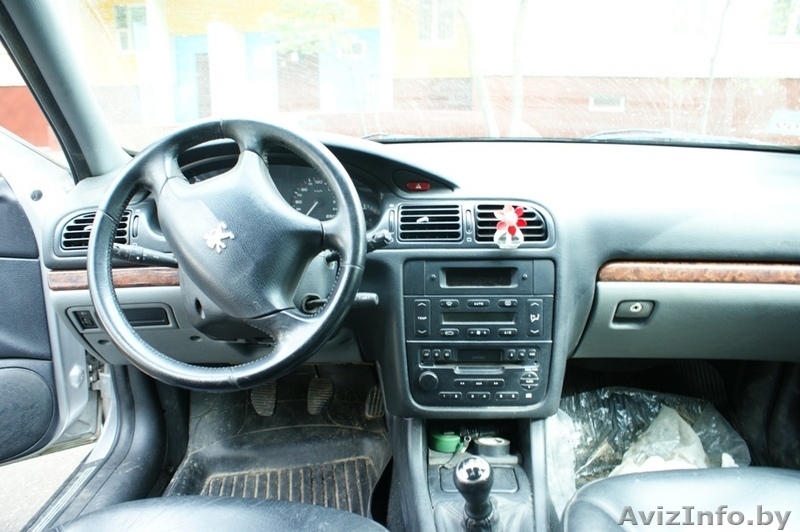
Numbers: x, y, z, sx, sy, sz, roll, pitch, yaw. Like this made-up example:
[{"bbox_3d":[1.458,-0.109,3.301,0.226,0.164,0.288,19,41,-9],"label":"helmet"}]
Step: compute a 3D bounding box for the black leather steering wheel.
[{"bbox_3d":[-0.237,-0.018,0.837,0.377,0.377,0.095,0,-11,0],"label":"black leather steering wheel"}]

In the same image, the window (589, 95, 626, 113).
[{"bbox_3d":[7.026,-5.503,20.300,1.280,0.600,0.120,-1,14,-3],"label":"window"}]

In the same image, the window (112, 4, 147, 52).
[{"bbox_3d":[-8.811,-7.765,19.600,1.150,1.500,0.120,-1,14,-3],"label":"window"}]

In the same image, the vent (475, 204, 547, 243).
[{"bbox_3d":[0.176,-0.068,0.955,0.112,0.058,0.030,-1,4,0],"label":"vent"}]

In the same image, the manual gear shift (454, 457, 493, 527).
[{"bbox_3d":[0.088,0.271,0.720,0.050,0.090,0.050,-1,22,0],"label":"manual gear shift"}]

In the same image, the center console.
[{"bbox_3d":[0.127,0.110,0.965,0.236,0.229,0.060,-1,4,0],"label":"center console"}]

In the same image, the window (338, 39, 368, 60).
[{"bbox_3d":[-1.585,-7.223,20.000,0.920,0.700,0.120,-1,14,-3],"label":"window"}]

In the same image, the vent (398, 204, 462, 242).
[{"bbox_3d":[0.049,-0.068,0.955,0.099,0.058,0.030,-1,4,0],"label":"vent"}]

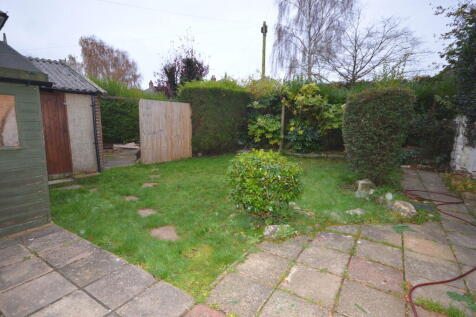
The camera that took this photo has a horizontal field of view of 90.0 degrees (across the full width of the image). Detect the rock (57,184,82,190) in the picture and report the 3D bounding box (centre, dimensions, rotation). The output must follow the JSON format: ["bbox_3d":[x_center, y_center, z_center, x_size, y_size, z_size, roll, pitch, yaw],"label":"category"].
[{"bbox_3d":[-3.244,0.548,4.577,0.480,0.060,0.330,-4,9,-30],"label":"rock"}]

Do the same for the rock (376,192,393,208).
[{"bbox_3d":[2.287,0.629,3.673,0.220,0.170,0.200,5,9,32],"label":"rock"}]

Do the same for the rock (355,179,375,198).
[{"bbox_3d":[2.219,0.502,4.131,0.340,0.280,0.280,5,9,29],"label":"rock"}]

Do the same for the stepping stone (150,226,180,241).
[{"bbox_3d":[-0.773,0.844,2.679,0.340,0.050,0.340,0,8,0],"label":"stepping stone"}]

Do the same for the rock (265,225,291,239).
[{"bbox_3d":[0.454,0.817,2.691,0.320,0.130,0.210,0,8,0],"label":"rock"}]

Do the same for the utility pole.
[{"bbox_3d":[1.663,-4.812,15.282,0.280,7.800,0.280,0,8,0],"label":"utility pole"}]

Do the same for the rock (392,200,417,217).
[{"bbox_3d":[2.383,0.713,3.416,0.340,0.190,0.240,5,9,30],"label":"rock"}]

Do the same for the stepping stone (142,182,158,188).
[{"bbox_3d":[-1.771,0.550,4.798,0.330,0.040,0.320,-3,9,-22],"label":"stepping stone"}]

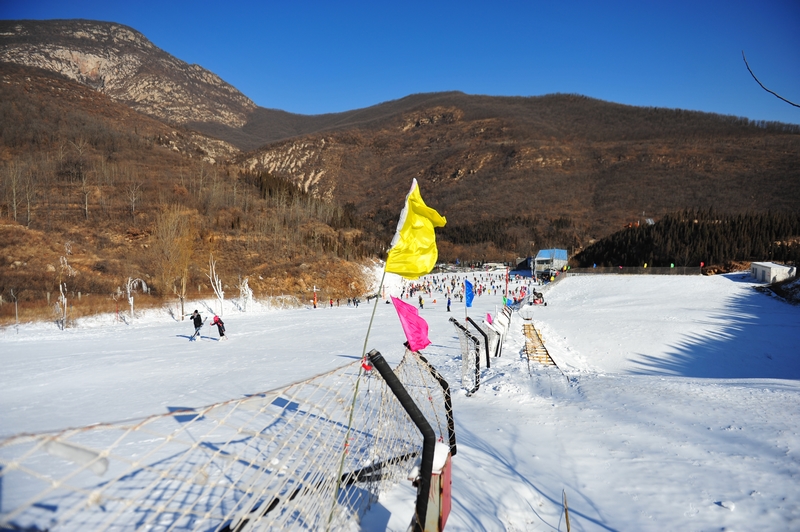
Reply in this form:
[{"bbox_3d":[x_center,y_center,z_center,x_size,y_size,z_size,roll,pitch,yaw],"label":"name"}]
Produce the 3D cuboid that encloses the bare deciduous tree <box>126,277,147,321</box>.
[{"bbox_3d":[-24.723,3.143,50.000,1.900,4.200,1.600,0,3,0],"label":"bare deciduous tree"}]

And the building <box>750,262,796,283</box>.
[{"bbox_3d":[69.700,1.300,99.600,4.000,2.900,10.800,1,3,17],"label":"building"}]

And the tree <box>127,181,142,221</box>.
[{"bbox_3d":[-59.786,-14.524,120.000,3.600,9.000,3.400,0,3,0],"label":"tree"}]

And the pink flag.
[{"bbox_3d":[0.124,0.692,6.300,0.460,0.650,0.200,0,3,-6],"label":"pink flag"}]

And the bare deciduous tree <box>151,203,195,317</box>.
[{"bbox_3d":[-22.952,-0.405,54.000,4.200,11.500,4.000,0,3,0],"label":"bare deciduous tree"}]

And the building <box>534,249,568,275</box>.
[{"bbox_3d":[49.751,-0.394,175.000,8.000,10.300,8.700,2,4,40],"label":"building"}]

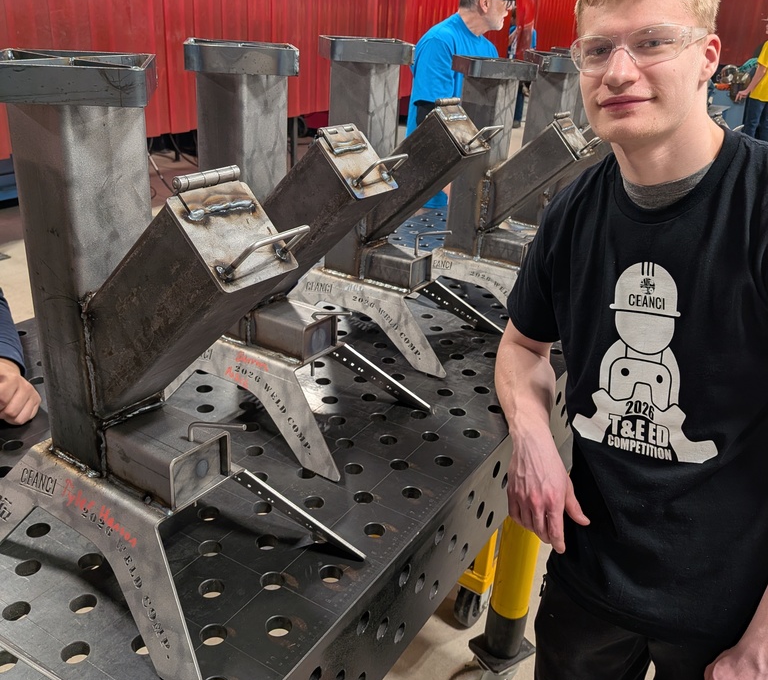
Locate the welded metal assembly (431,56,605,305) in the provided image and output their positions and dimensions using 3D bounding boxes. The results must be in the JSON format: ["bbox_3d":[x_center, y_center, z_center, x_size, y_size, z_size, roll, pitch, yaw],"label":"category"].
[{"bbox_3d":[0.314,-0.371,1.760,0.451,0.581,0.275,21,30,32],"label":"welded metal assembly"}]

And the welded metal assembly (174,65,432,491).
[{"bbox_3d":[-0.161,-0.160,1.153,0.451,0.581,0.275,19,29,29],"label":"welded metal assembly"}]

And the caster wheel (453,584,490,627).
[{"bbox_3d":[0.257,0.723,2.005,0.060,0.170,0.155,20,29,30],"label":"caster wheel"}]

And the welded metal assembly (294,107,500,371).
[{"bbox_3d":[0.022,-0.299,1.480,0.451,0.581,0.275,19,29,28],"label":"welded metal assembly"}]

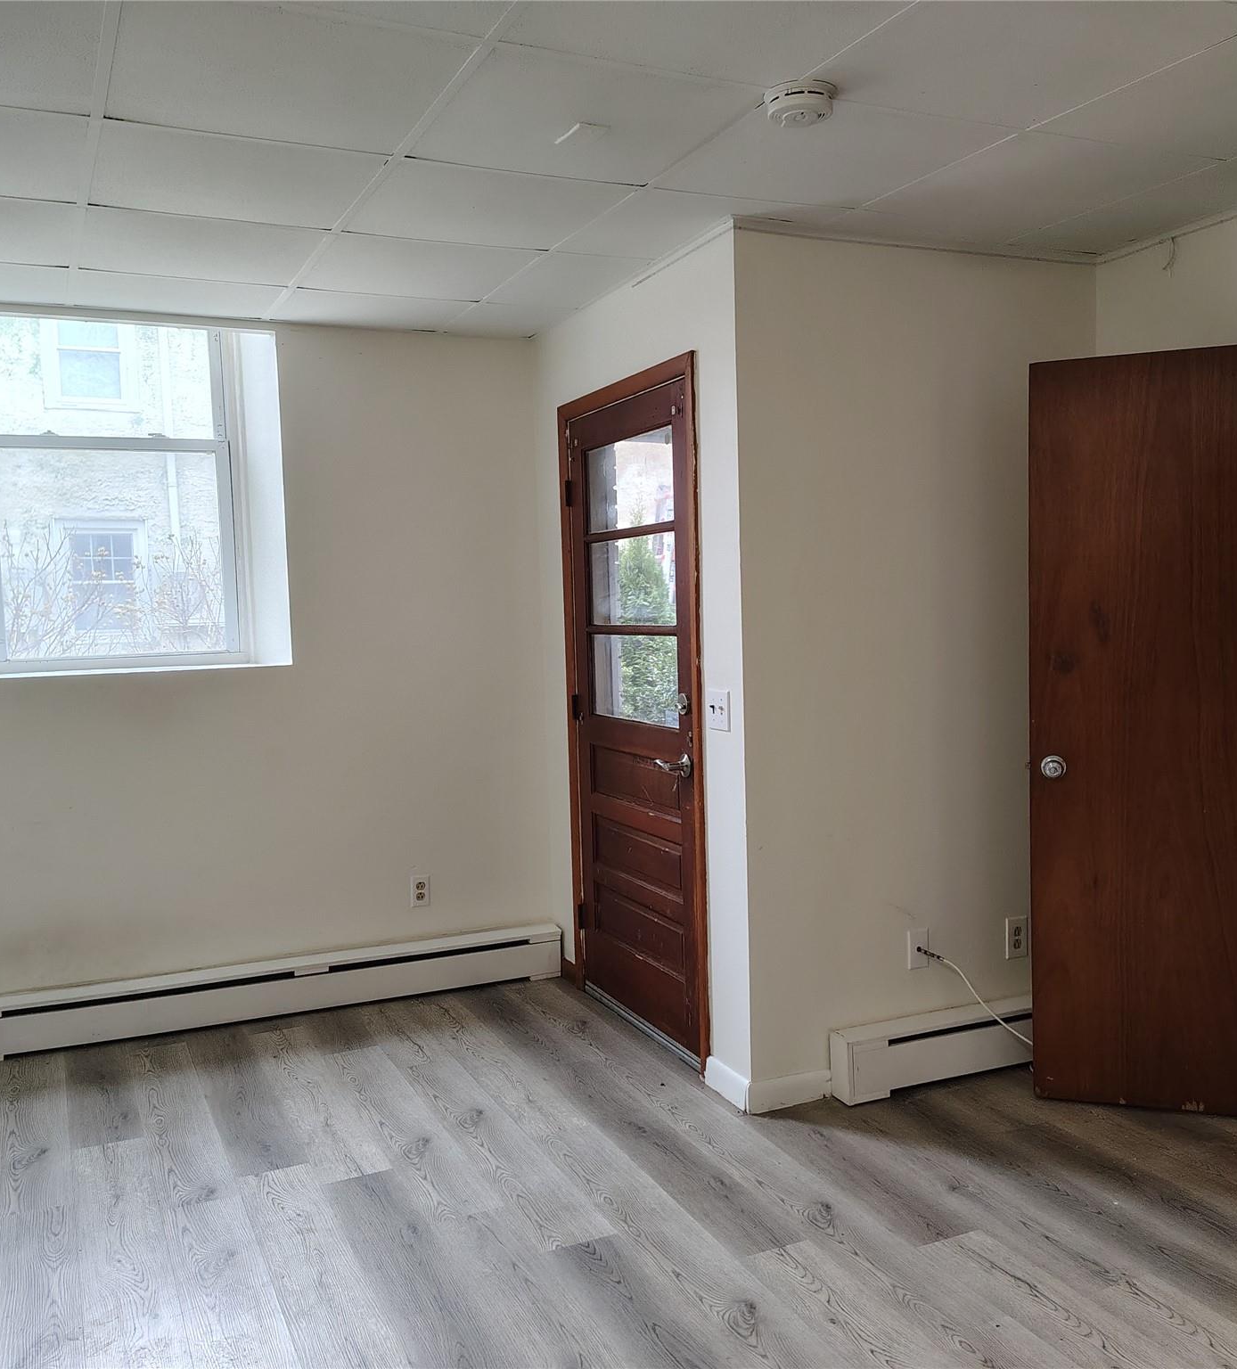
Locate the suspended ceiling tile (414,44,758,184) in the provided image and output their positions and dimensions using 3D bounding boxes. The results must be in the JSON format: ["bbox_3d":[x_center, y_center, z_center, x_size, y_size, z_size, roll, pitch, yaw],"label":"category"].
[{"bbox_3d":[-0.075,-1.167,2.623,0.603,0.018,0.600,-3,4,-25],"label":"suspended ceiling tile"}]

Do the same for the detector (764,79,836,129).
[{"bbox_3d":[0.361,-1.144,2.502,0.145,0.042,0.145,-2,4,0],"label":"detector"}]

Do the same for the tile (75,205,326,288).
[{"bbox_3d":[-1.141,-1.191,3.448,0.606,0.020,0.598,-3,4,-25],"label":"tile"}]

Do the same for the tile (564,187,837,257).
[{"bbox_3d":[0.208,-1.227,3.417,0.588,0.020,0.598,-3,4,-25],"label":"tile"}]

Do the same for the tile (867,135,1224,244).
[{"bbox_3d":[1.029,-1.246,3.141,0.603,0.018,0.600,-3,4,-25],"label":"tile"}]

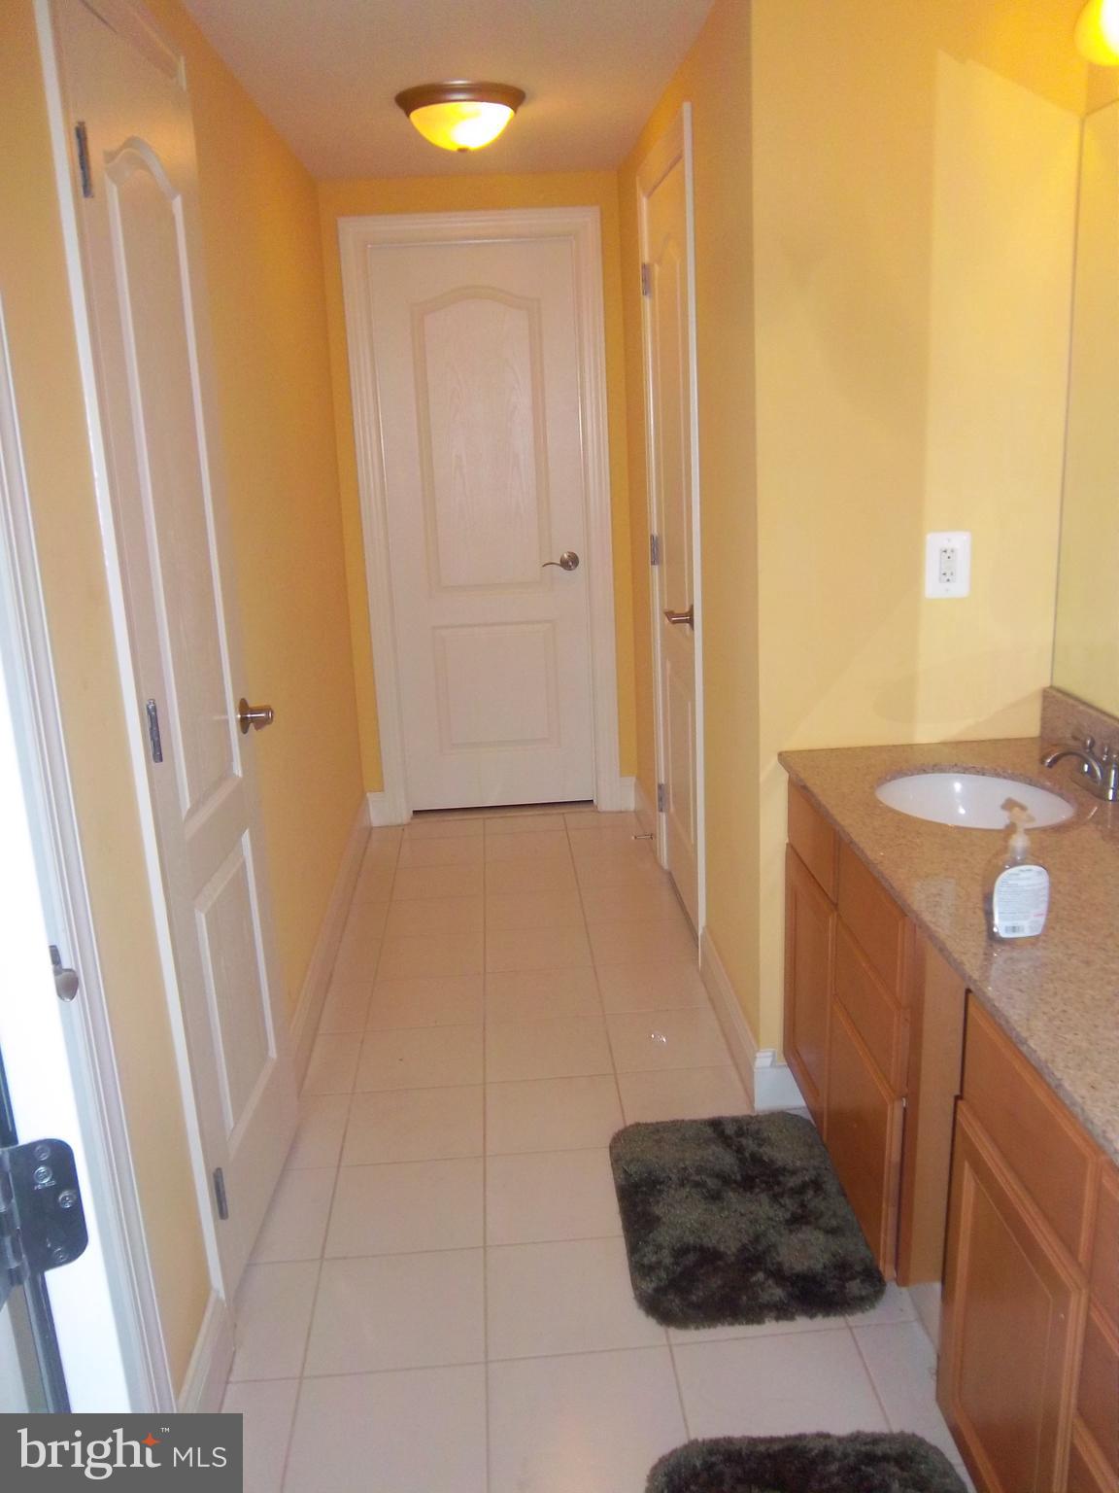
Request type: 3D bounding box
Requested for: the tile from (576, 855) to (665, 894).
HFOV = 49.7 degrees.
[{"bbox_3d":[0.204,0.421,4.074,0.298,0.010,0.281,-3,16,-3],"label":"tile"}]

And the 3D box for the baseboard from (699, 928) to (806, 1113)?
[{"bbox_3d":[0.464,0.643,2.959,0.122,0.142,0.650,-3,16,-3],"label":"baseboard"}]

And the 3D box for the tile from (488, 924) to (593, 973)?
[{"bbox_3d":[-0.063,0.598,3.548,0.306,0.010,0.286,-3,16,-3],"label":"tile"}]

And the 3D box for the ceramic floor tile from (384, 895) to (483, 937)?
[{"bbox_3d":[-0.389,0.539,3.810,0.306,0.010,0.286,-3,16,-3],"label":"ceramic floor tile"}]

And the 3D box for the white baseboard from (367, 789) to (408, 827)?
[{"bbox_3d":[-0.653,0.235,4.622,0.153,0.141,0.020,-3,16,-3],"label":"white baseboard"}]

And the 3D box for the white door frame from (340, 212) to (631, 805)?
[{"bbox_3d":[-0.259,-0.769,4.377,0.879,2.143,0.100,-3,16,-3],"label":"white door frame"}]

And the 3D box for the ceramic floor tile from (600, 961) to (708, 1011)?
[{"bbox_3d":[0.248,0.647,3.237,0.281,0.010,0.290,-3,16,-3],"label":"ceramic floor tile"}]

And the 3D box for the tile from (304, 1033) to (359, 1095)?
[{"bbox_3d":[-0.548,0.776,2.944,0.122,0.010,0.284,-3,16,-3],"label":"tile"}]

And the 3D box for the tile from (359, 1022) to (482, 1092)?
[{"bbox_3d":[-0.333,0.762,2.947,0.301,0.010,0.281,-3,16,-3],"label":"tile"}]

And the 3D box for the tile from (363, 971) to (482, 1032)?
[{"bbox_3d":[-0.351,0.688,3.230,0.303,0.010,0.284,-3,16,-3],"label":"tile"}]

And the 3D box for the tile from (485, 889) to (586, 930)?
[{"bbox_3d":[-0.081,0.515,3.785,0.301,0.010,0.281,-3,16,-3],"label":"tile"}]

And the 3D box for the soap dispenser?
[{"bbox_3d":[0.605,0.163,1.593,0.080,0.184,0.056,-3,16,-3],"label":"soap dispenser"}]

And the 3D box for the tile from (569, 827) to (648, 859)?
[{"bbox_3d":[0.180,0.348,4.361,0.282,0.010,0.284,-3,16,-3],"label":"tile"}]

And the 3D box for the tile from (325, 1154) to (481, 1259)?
[{"bbox_3d":[-0.298,0.915,2.398,0.301,0.010,0.281,-3,16,-3],"label":"tile"}]

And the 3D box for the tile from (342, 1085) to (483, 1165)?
[{"bbox_3d":[-0.315,0.839,2.672,0.301,0.010,0.281,-3,16,-3],"label":"tile"}]

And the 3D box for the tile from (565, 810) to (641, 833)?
[{"bbox_3d":[0.166,0.285,4.589,0.282,0.010,0.186,-3,16,-3],"label":"tile"}]

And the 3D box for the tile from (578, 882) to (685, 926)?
[{"bbox_3d":[0.224,0.494,3.784,0.302,0.010,0.290,-3,16,-3],"label":"tile"}]

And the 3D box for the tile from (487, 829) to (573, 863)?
[{"bbox_3d":[-0.115,0.365,4.347,0.303,0.010,0.284,-3,16,-3],"label":"tile"}]

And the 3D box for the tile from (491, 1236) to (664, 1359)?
[{"bbox_3d":[0.023,0.987,2.170,0.306,0.010,0.286,-3,16,-3],"label":"tile"}]

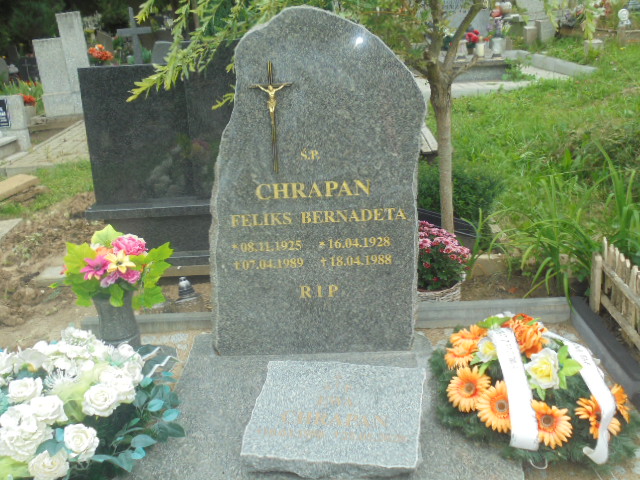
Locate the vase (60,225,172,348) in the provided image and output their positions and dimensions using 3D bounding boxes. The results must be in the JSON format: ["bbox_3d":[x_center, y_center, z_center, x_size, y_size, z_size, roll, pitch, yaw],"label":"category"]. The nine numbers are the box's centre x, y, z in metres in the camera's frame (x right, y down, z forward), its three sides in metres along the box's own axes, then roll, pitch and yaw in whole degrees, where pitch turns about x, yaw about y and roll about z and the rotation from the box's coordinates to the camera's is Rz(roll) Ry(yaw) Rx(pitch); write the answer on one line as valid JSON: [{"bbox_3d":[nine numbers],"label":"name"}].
[{"bbox_3d":[-0.705,0.182,2.430,0.355,0.450,0.320,-7,16,-17],"label":"vase"}]

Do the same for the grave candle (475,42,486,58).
[{"bbox_3d":[2.102,-2.481,9.200,0.125,0.205,0.125,2,18,12],"label":"grave candle"}]

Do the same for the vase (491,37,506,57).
[{"bbox_3d":[2.165,-2.334,8.500,0.172,0.225,0.172,1,16,14],"label":"vase"}]

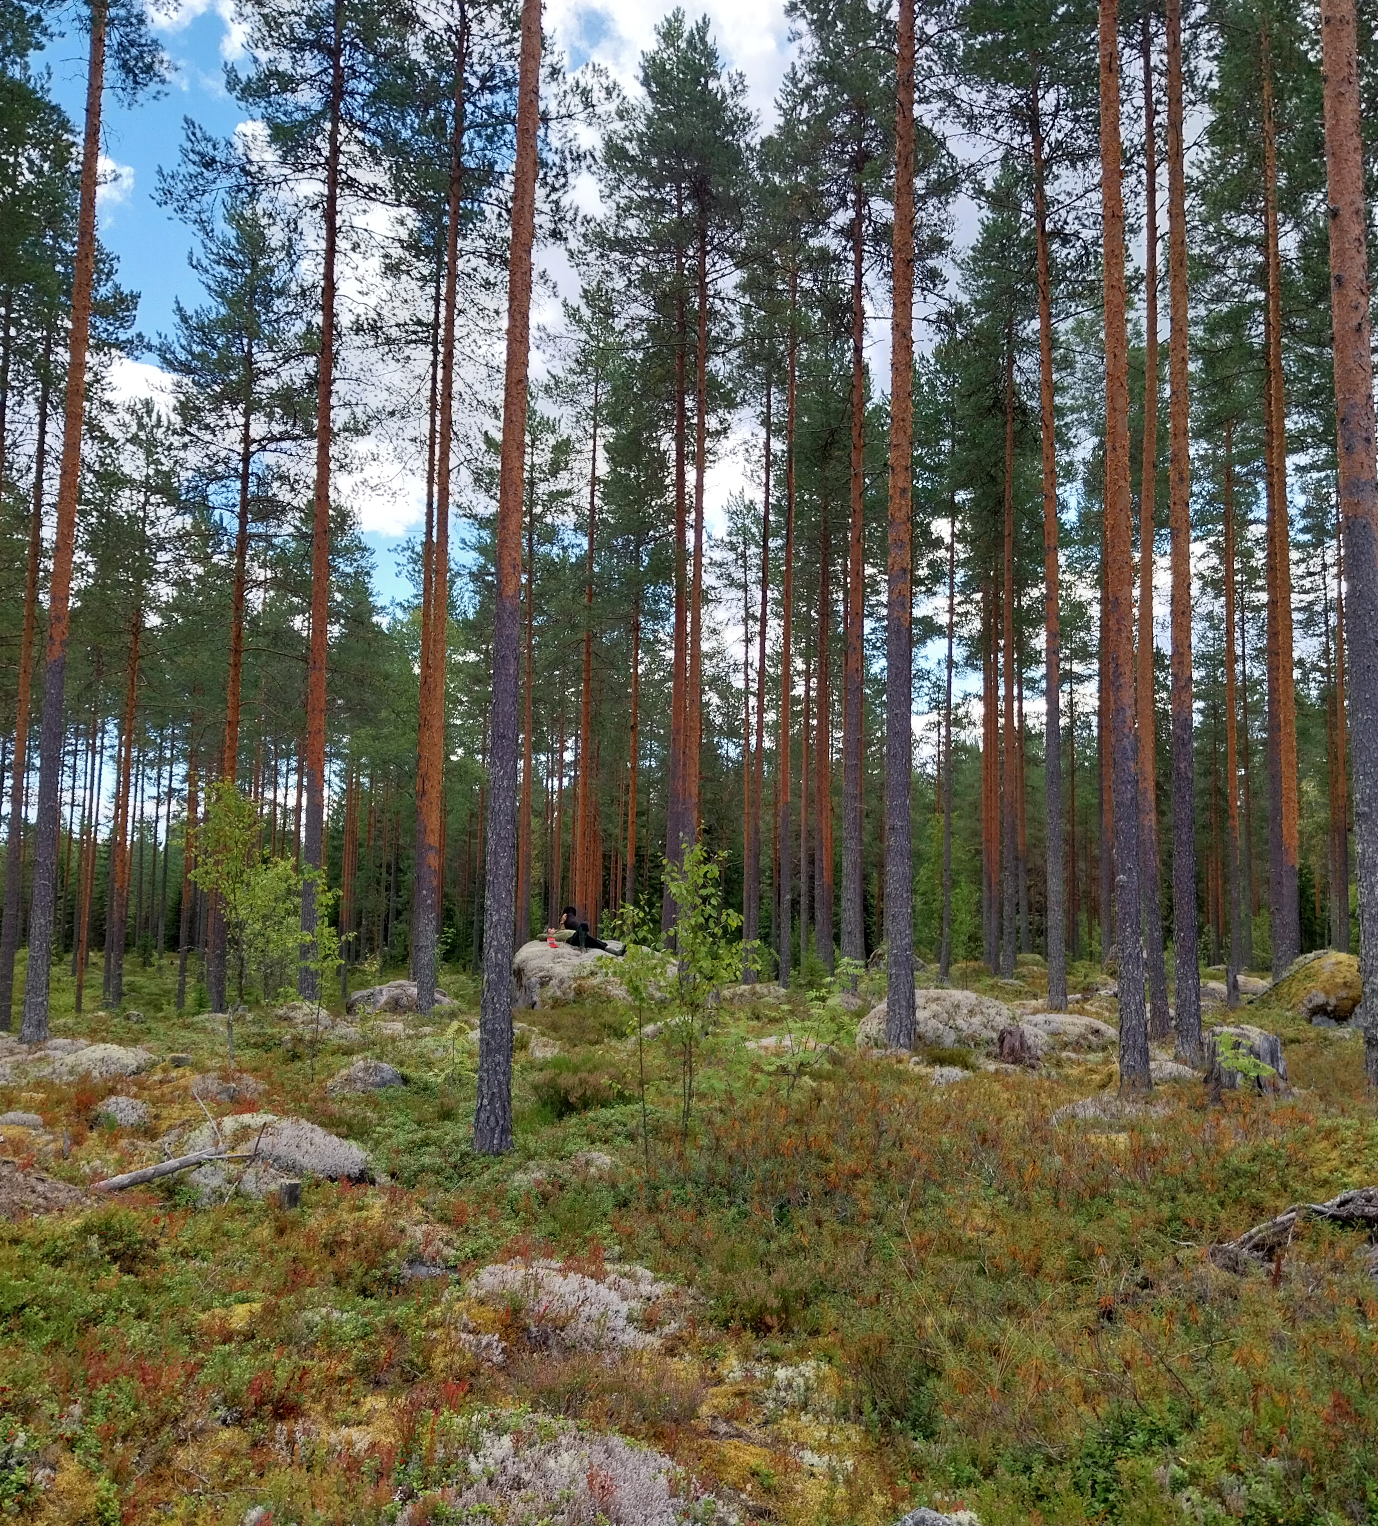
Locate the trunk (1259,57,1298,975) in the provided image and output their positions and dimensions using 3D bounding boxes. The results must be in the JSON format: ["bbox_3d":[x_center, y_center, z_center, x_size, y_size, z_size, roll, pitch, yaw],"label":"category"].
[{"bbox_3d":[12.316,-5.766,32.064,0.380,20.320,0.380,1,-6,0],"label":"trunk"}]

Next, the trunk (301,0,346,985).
[{"bbox_3d":[-6.913,-5.243,29.003,0.320,19.299,0.320,0,-6,0],"label":"trunk"}]

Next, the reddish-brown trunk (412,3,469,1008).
[{"bbox_3d":[-4.419,-5.009,27.792,0.330,18.684,0.330,1,-6,0],"label":"reddish-brown trunk"}]

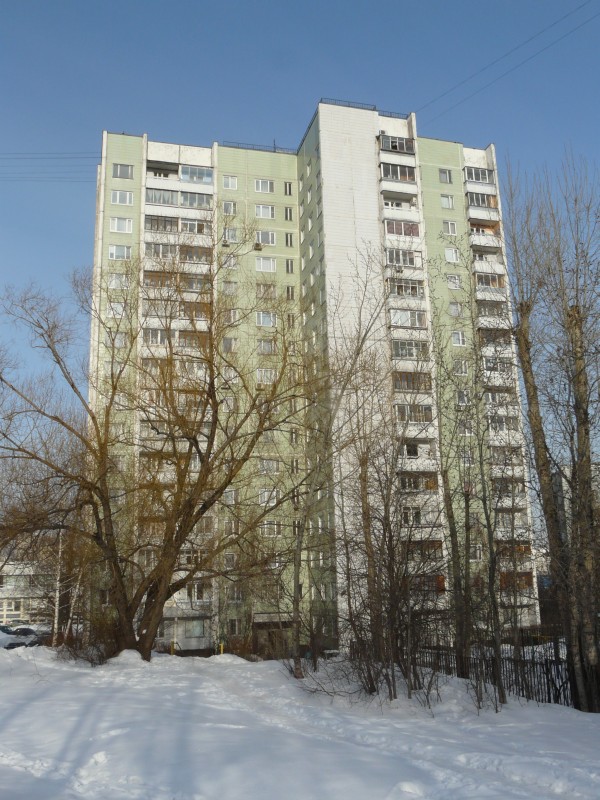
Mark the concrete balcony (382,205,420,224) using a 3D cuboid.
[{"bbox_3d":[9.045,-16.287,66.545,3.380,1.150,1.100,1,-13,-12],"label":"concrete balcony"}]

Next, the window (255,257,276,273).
[{"bbox_3d":[-3.253,-13.155,72.107,1.960,1.424,0.150,2,-14,-15],"label":"window"}]

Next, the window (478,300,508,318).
[{"bbox_3d":[18.331,-8.532,70.365,3.080,1.500,0.200,1,-13,-12],"label":"window"}]

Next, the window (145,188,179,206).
[{"bbox_3d":[-12.979,-19.057,69.721,3.013,1.775,0.120,2,-14,-15],"label":"window"}]

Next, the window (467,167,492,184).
[{"bbox_3d":[17.806,-22.044,72.997,3.186,1.641,0.120,2,-14,-15],"label":"window"}]

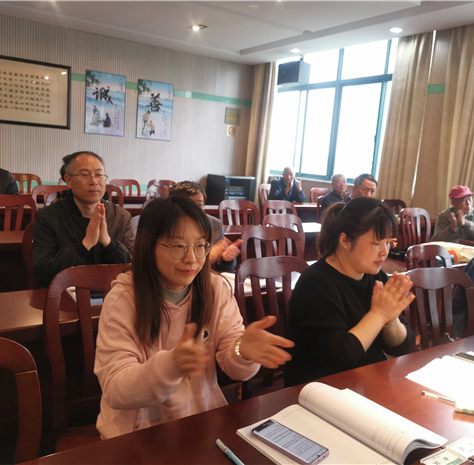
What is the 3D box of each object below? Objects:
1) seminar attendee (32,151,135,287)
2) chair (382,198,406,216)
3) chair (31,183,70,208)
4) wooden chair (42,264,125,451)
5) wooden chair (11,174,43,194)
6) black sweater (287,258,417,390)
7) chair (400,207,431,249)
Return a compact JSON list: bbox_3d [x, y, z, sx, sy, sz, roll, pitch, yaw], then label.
[{"bbox_3d":[-0.754,0.278,2.410,0.520,1.330,0.680,-2,11,-34],"label":"seminar attendee"},{"bbox_3d":[2.115,0.098,6.016,0.450,0.955,0.520,-2,11,-35],"label":"chair"},{"bbox_3d":[-1.631,0.074,4.511,0.450,0.970,0.520,-2,11,-34],"label":"chair"},{"bbox_3d":[-0.325,0.636,1.521,0.450,0.970,0.520,-2,11,-34],"label":"wooden chair"},{"bbox_3d":[-2.564,-0.231,5.918,0.450,0.955,0.520,-2,11,-35],"label":"wooden chair"},{"bbox_3d":[0.436,0.405,1.866,0.480,0.550,0.420,-4,12,-42],"label":"black sweater"},{"bbox_3d":[2.025,0.256,4.991,0.450,0.955,0.520,-2,11,-35],"label":"chair"}]

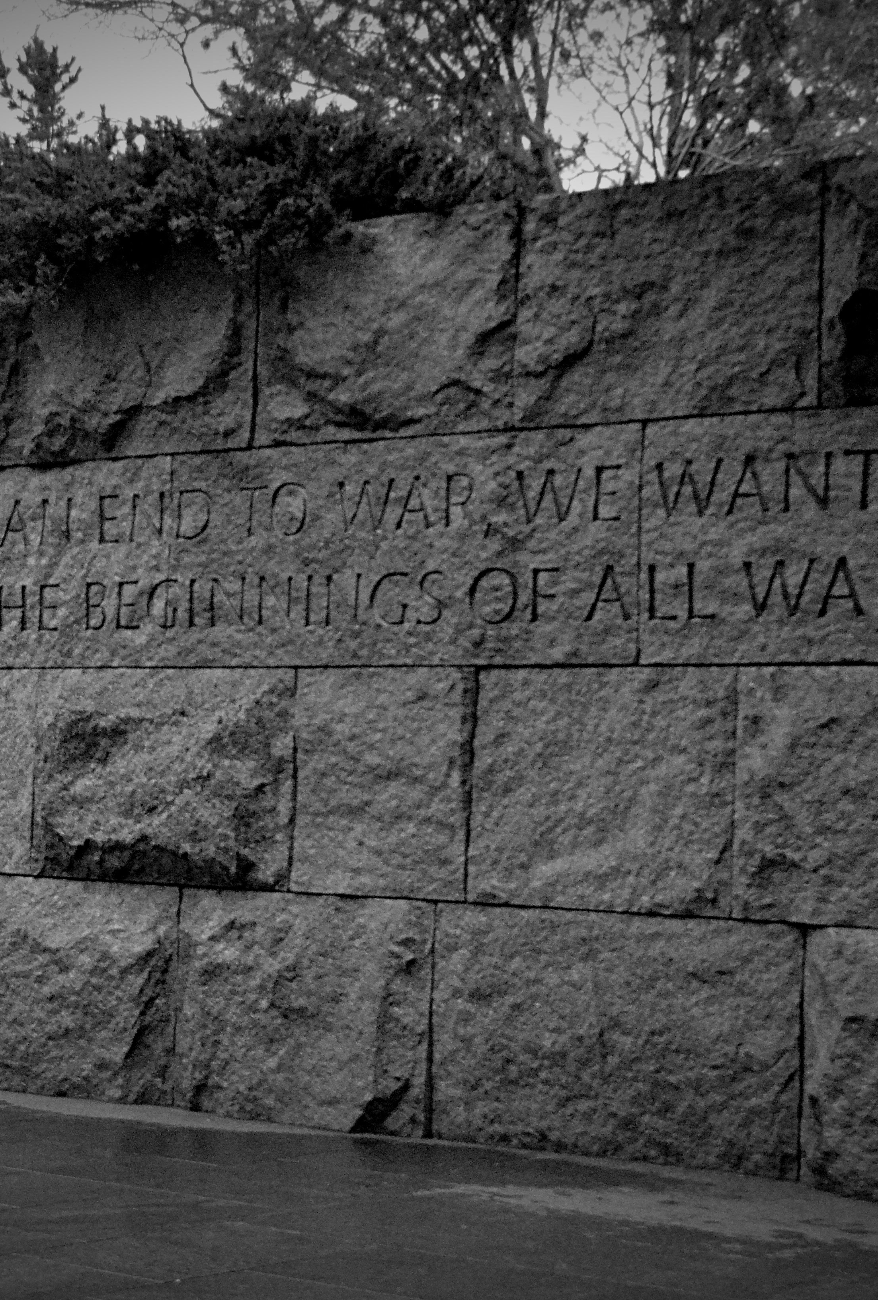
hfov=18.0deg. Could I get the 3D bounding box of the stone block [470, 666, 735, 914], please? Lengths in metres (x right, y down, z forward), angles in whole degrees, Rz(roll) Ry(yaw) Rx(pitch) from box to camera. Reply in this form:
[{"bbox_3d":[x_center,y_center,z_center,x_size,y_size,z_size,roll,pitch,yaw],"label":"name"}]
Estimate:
[{"bbox_3d":[0.701,0.534,10.653,1.223,0.927,0.400,-1,-4,39],"label":"stone block"}]

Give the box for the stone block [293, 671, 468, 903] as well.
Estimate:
[{"bbox_3d":[-0.143,0.543,11.328,0.931,0.928,0.400,-1,-4,39],"label":"stone block"}]

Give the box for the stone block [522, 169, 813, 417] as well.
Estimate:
[{"bbox_3d":[0.943,-1.309,10.602,1.373,0.898,0.400,-1,-4,39],"label":"stone block"}]

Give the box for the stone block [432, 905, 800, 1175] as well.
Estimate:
[{"bbox_3d":[0.735,1.457,10.555,1.687,0.909,0.400,-1,-4,39],"label":"stone block"}]

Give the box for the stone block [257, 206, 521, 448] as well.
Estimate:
[{"bbox_3d":[-0.132,-1.307,11.462,1.380,0.914,0.400,-1,-4,39],"label":"stone block"}]

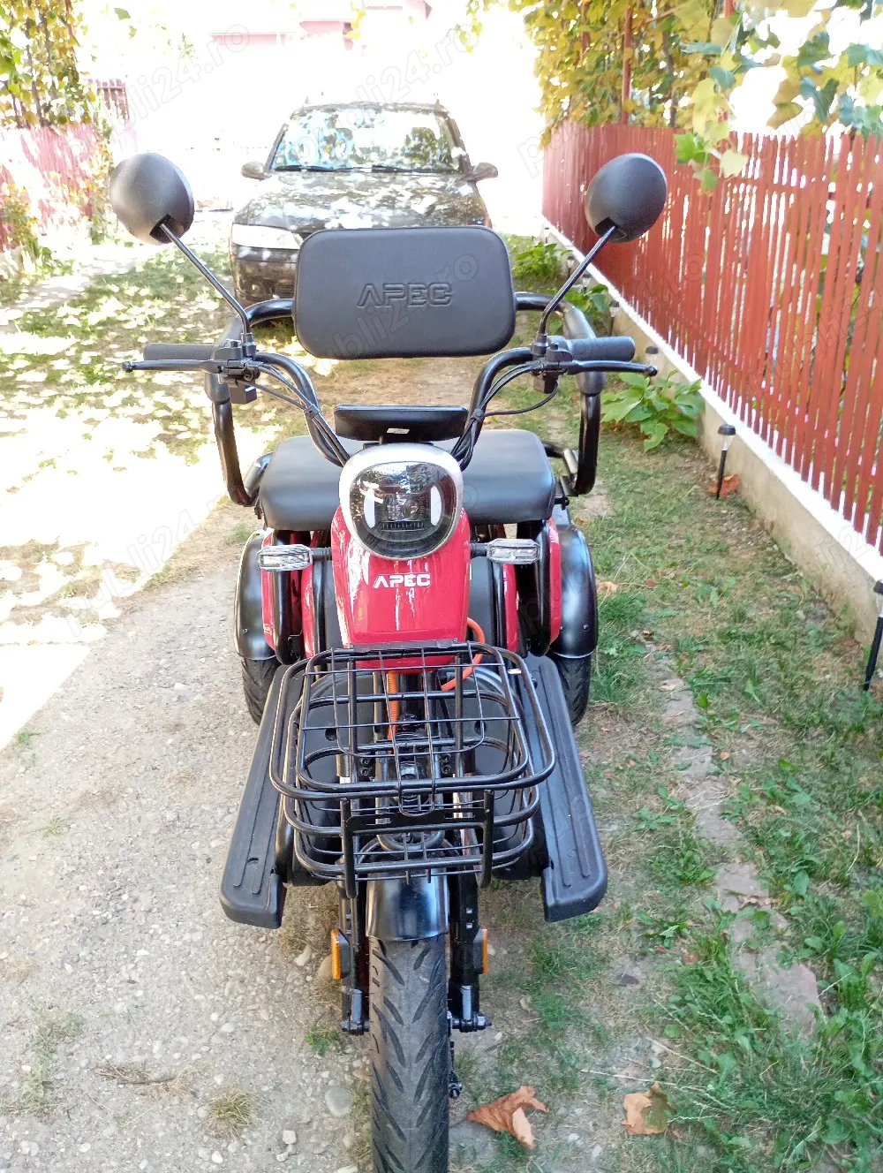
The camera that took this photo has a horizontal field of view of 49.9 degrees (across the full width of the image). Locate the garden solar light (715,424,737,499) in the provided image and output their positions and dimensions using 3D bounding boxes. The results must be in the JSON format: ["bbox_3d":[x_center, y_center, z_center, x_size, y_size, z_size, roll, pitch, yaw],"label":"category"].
[{"bbox_3d":[1.078,-0.477,3.647,0.071,0.300,0.071,-1,26,0],"label":"garden solar light"}]

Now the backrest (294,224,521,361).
[{"bbox_3d":[-0.075,-0.603,1.950,0.450,0.265,0.070,-2,14,-1],"label":"backrest"}]

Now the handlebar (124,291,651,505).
[{"bbox_3d":[-0.066,-0.237,1.255,0.710,0.190,0.220,-2,26,-1],"label":"handlebar"}]

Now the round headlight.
[{"bbox_3d":[-0.046,-0.099,1.084,0.140,0.123,0.110,-2,26,-1],"label":"round headlight"}]

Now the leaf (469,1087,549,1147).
[{"bbox_3d":[0.097,0.779,1.393,0.116,0.036,0.092,-1,26,0],"label":"leaf"}]

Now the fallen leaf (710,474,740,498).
[{"bbox_3d":[1.116,-0.391,3.732,0.110,0.070,0.075,-1,26,0],"label":"fallen leaf"}]

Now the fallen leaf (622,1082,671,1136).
[{"bbox_3d":[0.304,0.776,1.410,0.072,0.025,0.080,-1,26,0],"label":"fallen leaf"}]

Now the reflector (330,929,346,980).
[{"bbox_3d":[-0.146,0.516,1.331,0.016,0.066,0.030,-1,2,0],"label":"reflector"}]

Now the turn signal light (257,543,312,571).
[{"bbox_3d":[-0.228,-0.043,1.384,0.079,0.033,0.033,-1,26,-1],"label":"turn signal light"}]

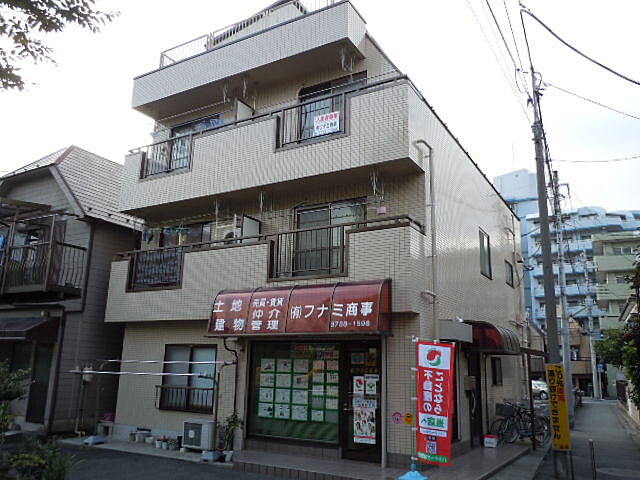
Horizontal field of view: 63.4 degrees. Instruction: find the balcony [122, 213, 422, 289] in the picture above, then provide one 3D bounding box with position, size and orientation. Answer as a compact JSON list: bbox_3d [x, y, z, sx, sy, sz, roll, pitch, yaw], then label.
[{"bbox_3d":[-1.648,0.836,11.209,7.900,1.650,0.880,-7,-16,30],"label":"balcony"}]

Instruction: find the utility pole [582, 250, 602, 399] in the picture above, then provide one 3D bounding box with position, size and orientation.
[{"bbox_3d":[18.436,5.597,35.215,0.400,10.000,0.400,-7,-16,30],"label":"utility pole"}]

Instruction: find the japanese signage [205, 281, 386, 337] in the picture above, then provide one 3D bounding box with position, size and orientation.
[{"bbox_3d":[-0.466,1.289,9.577,3.660,0.960,0.530,-7,-16,30],"label":"japanese signage"}]

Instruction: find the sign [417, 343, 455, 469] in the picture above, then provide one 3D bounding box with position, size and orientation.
[{"bbox_3d":[1.788,2.493,8.017,0.570,1.800,0.040,-3,-14,16],"label":"sign"}]

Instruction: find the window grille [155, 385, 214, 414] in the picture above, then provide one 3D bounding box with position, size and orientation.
[{"bbox_3d":[-2.998,3.529,11.424,1.710,0.520,0.160,-7,-16,30],"label":"window grille"}]

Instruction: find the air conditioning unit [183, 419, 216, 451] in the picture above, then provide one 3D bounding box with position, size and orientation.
[{"bbox_3d":[-2.505,4.069,10.776,0.700,0.540,0.260,-7,-16,30],"label":"air conditioning unit"}]

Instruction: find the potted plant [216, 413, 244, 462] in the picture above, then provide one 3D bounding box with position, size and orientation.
[{"bbox_3d":[-1.742,3.808,10.062,0.440,0.900,0.420,1,-14,0],"label":"potted plant"}]

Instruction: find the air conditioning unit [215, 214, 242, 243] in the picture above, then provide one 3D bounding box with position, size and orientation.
[{"bbox_3d":[-1.970,-0.013,11.880,0.720,0.580,0.300,-7,-16,30],"label":"air conditioning unit"}]

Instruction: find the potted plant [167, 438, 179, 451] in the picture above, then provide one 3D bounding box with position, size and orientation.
[{"bbox_3d":[-3.141,4.359,11.044,0.210,0.240,0.210,1,-14,0],"label":"potted plant"}]

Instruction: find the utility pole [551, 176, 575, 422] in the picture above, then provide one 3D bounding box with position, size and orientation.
[{"bbox_3d":[9.552,1.956,20.300,0.340,9.843,0.340,-7,-16,30],"label":"utility pole"}]

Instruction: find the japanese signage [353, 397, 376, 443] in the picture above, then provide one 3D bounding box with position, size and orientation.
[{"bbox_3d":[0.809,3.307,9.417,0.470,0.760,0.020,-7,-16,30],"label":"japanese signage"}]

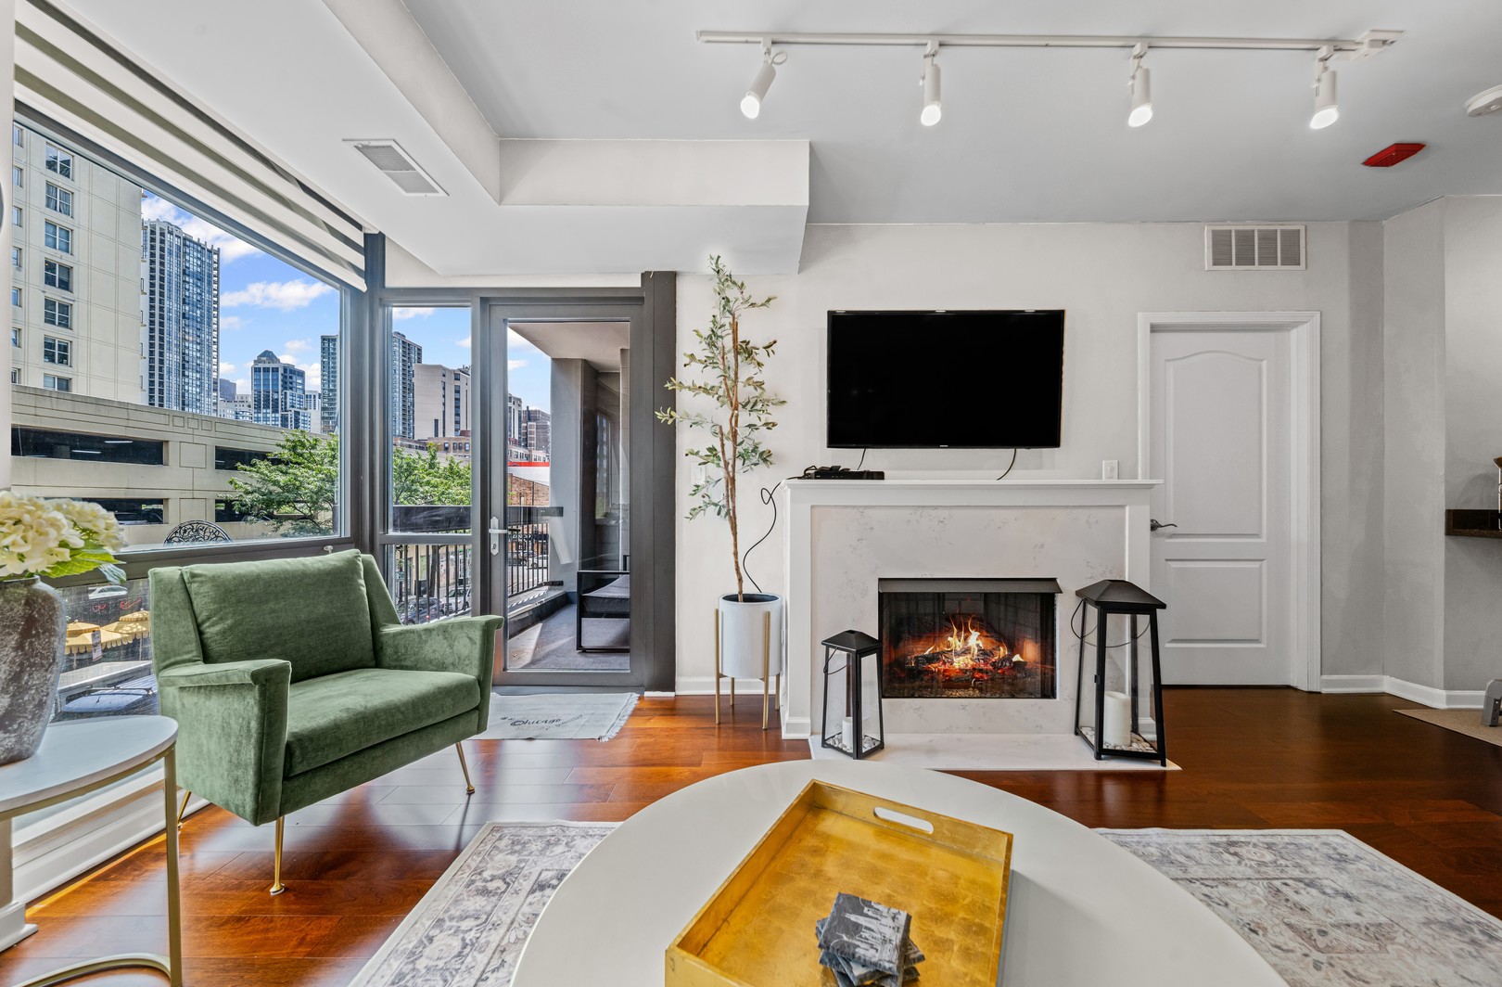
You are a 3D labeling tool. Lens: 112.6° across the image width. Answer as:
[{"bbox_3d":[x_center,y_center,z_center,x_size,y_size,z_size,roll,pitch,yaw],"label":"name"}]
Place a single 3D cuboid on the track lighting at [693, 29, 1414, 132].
[{"bbox_3d":[0.985,-1.370,1.675,2.310,0.280,0.130,0,0,-1],"label":"track lighting"}]

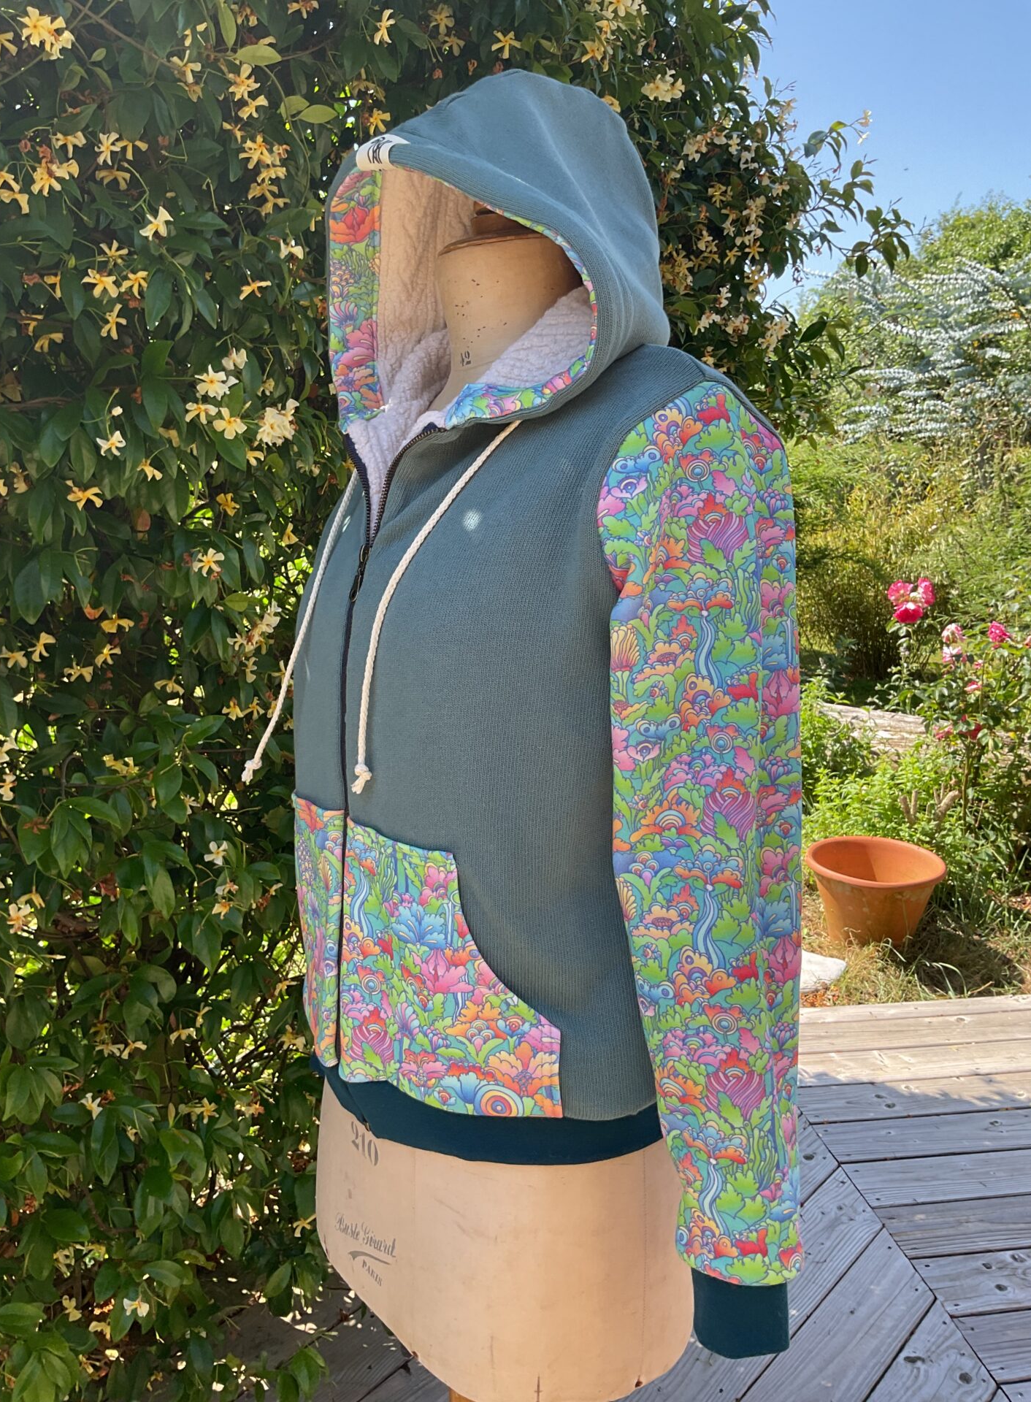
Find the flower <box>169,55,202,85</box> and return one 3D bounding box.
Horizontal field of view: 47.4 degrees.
[{"bbox_3d":[-0.314,-0.601,1.119,0.029,0.028,0.020,-2,-5,-11],"label":"flower"}]

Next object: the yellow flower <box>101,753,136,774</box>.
[{"bbox_3d":[-0.415,0.066,1.231,0.036,0.022,0.025,-2,-21,-12],"label":"yellow flower"}]

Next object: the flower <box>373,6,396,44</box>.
[{"bbox_3d":[-0.133,-0.686,1.193,0.024,0.036,0.020,-10,12,-40],"label":"flower"}]

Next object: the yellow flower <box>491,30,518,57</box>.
[{"bbox_3d":[-0.011,-0.691,1.236,0.029,0.022,0.019,0,10,0],"label":"yellow flower"}]

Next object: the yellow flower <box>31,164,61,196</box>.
[{"bbox_3d":[-0.431,-0.479,1.080,0.027,0.028,0.020,-2,17,-11],"label":"yellow flower"}]

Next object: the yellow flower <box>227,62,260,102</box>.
[{"bbox_3d":[-0.259,-0.591,1.122,0.029,0.028,0.022,-2,10,-12],"label":"yellow flower"}]

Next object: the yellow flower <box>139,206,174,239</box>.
[{"bbox_3d":[-0.342,-0.456,1.119,0.032,0.027,0.019,-3,10,-16],"label":"yellow flower"}]

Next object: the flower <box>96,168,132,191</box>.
[{"bbox_3d":[-0.389,-0.505,1.138,0.035,0.015,0.019,-3,10,-18],"label":"flower"}]

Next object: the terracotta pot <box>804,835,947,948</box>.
[{"bbox_3d":[1.084,0.608,3.576,0.400,0.260,0.400,0,12,0],"label":"terracotta pot"}]

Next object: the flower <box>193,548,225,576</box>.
[{"bbox_3d":[-0.308,-0.140,1.183,0.030,0.030,0.019,-3,10,-14],"label":"flower"}]

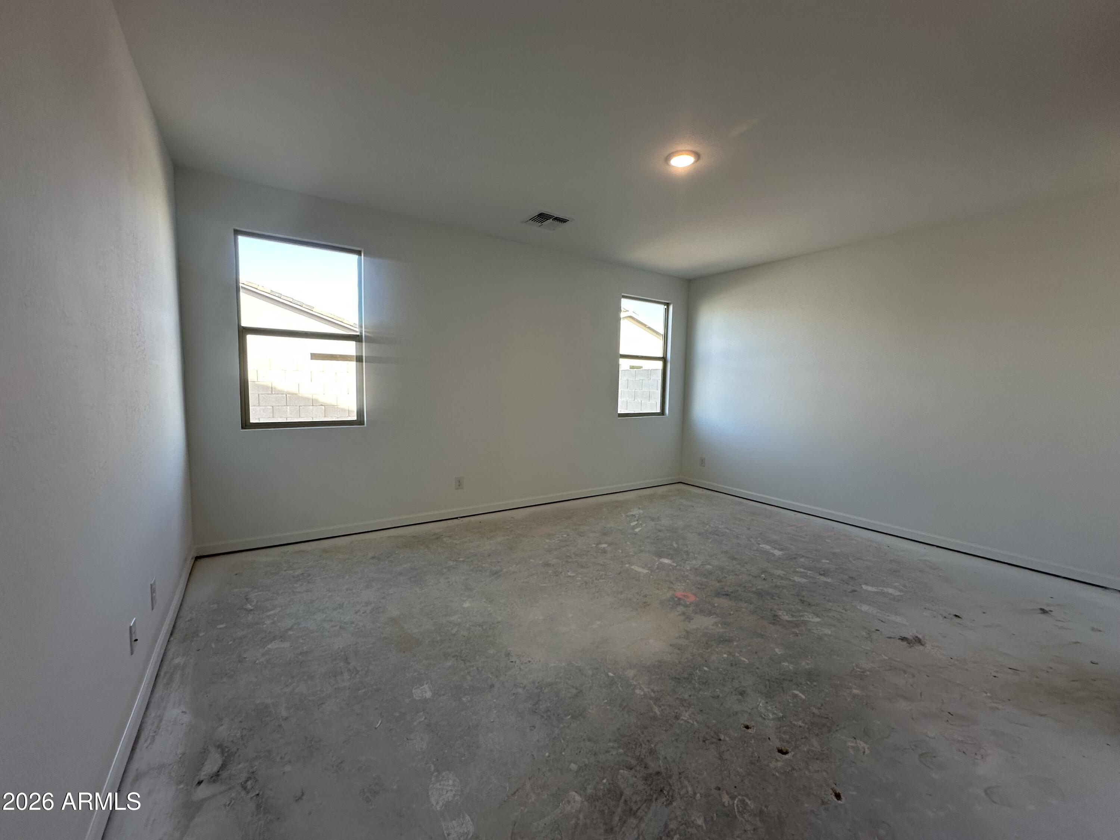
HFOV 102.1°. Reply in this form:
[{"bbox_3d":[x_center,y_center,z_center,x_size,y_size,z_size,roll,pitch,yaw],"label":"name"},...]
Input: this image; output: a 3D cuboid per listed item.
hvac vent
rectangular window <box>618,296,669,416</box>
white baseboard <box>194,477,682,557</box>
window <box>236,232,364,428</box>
[{"bbox_3d":[-0.108,-1.755,4.024,0.360,0.025,0.360,-2,6,-34],"label":"hvac vent"},{"bbox_3d":[1.069,-0.779,5.810,0.880,1.480,0.100,-2,6,-34],"label":"rectangular window"},{"bbox_3d":[-0.507,0.899,4.841,5.329,0.088,0.016,-2,6,-34],"label":"white baseboard"},{"bbox_3d":[-2.077,-0.680,3.683,0.880,1.480,0.100,-2,6,-34],"label":"window"}]

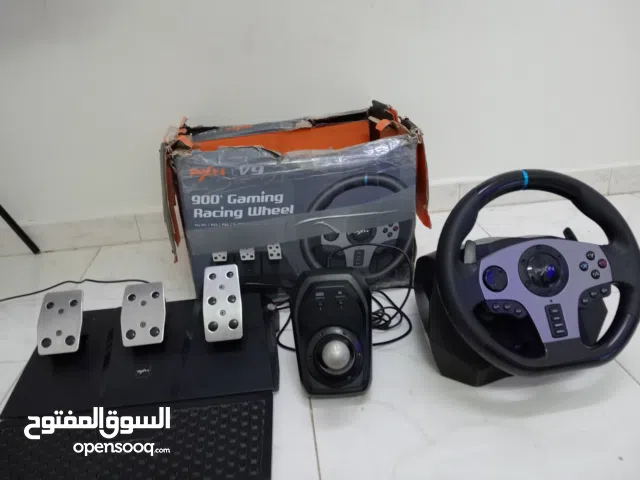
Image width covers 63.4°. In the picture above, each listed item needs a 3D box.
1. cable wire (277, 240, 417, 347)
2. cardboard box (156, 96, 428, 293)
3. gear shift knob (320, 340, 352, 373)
[{"bbox_3d":[0.039,0.093,0.928,0.250,0.120,0.170,-6,26,-5],"label":"cable wire"},{"bbox_3d":[-0.049,-0.081,1.083,0.445,0.310,0.272,-6,26,-5],"label":"cardboard box"},{"bbox_3d":[0.023,0.162,0.720,0.040,0.040,0.040,-6,26,-5],"label":"gear shift knob"}]

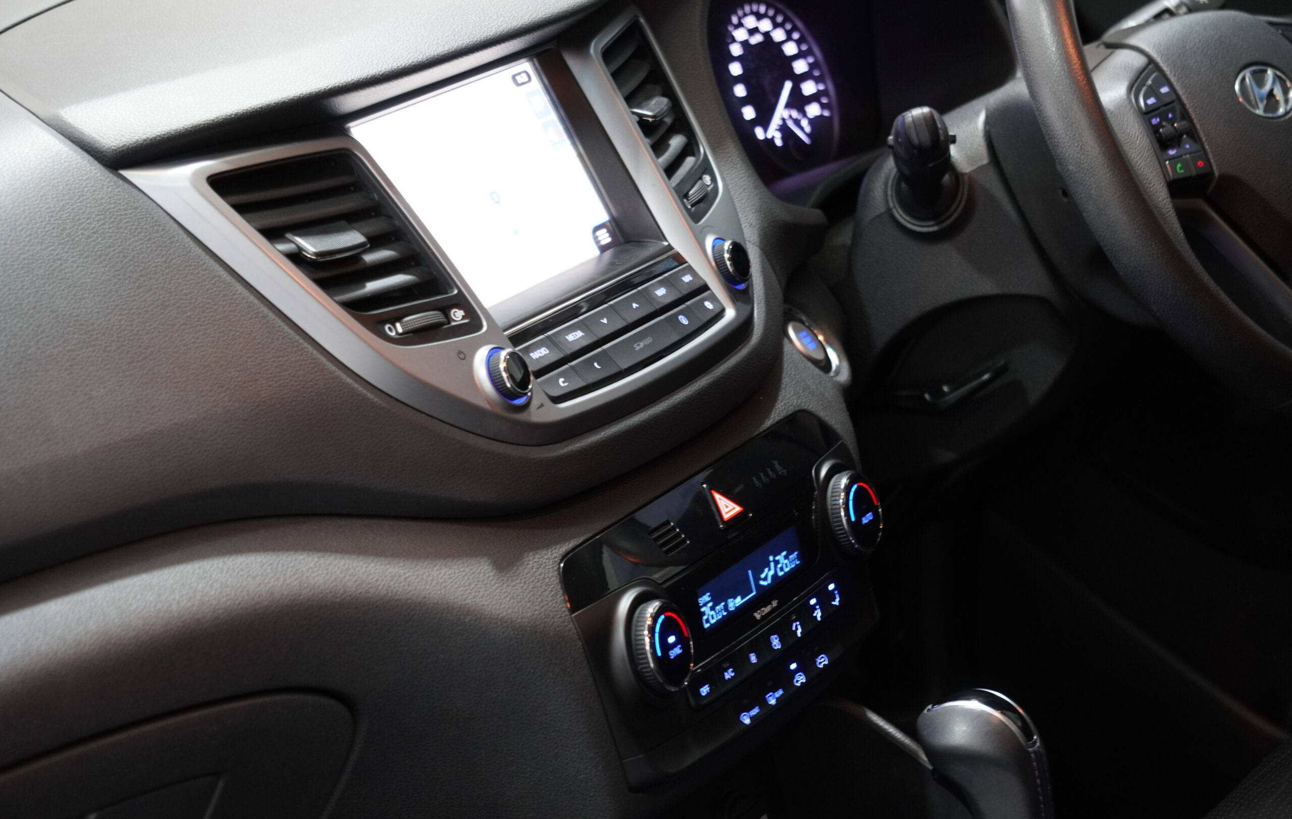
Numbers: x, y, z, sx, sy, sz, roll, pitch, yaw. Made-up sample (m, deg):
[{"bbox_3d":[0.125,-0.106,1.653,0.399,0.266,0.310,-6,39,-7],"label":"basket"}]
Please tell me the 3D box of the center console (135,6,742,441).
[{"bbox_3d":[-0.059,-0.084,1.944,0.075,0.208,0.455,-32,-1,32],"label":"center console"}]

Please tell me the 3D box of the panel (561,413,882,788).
[{"bbox_3d":[0.046,0.091,1.941,0.043,0.127,0.285,-12,9,31],"label":"panel"}]

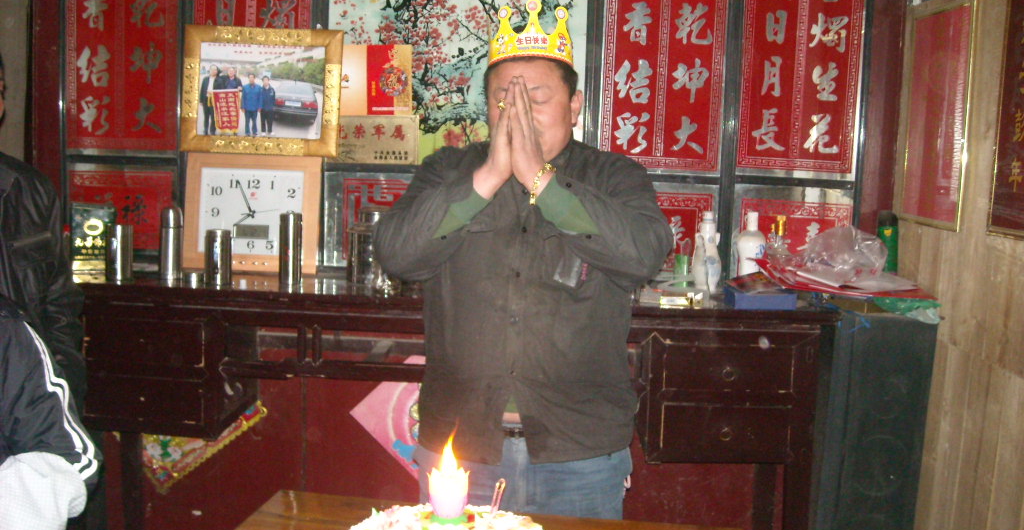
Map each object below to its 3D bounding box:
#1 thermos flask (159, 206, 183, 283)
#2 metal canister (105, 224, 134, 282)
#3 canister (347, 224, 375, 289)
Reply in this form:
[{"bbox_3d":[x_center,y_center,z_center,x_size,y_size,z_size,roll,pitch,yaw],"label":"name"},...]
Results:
[{"bbox_3d":[-1.017,-0.061,3.096,0.067,0.233,0.067,2,7,1],"label":"thermos flask"},{"bbox_3d":[-1.175,-0.037,3.102,0.077,0.171,0.077,2,7,1],"label":"metal canister"},{"bbox_3d":[-0.416,-0.031,2.897,0.076,0.162,0.076,2,8,3],"label":"canister"}]

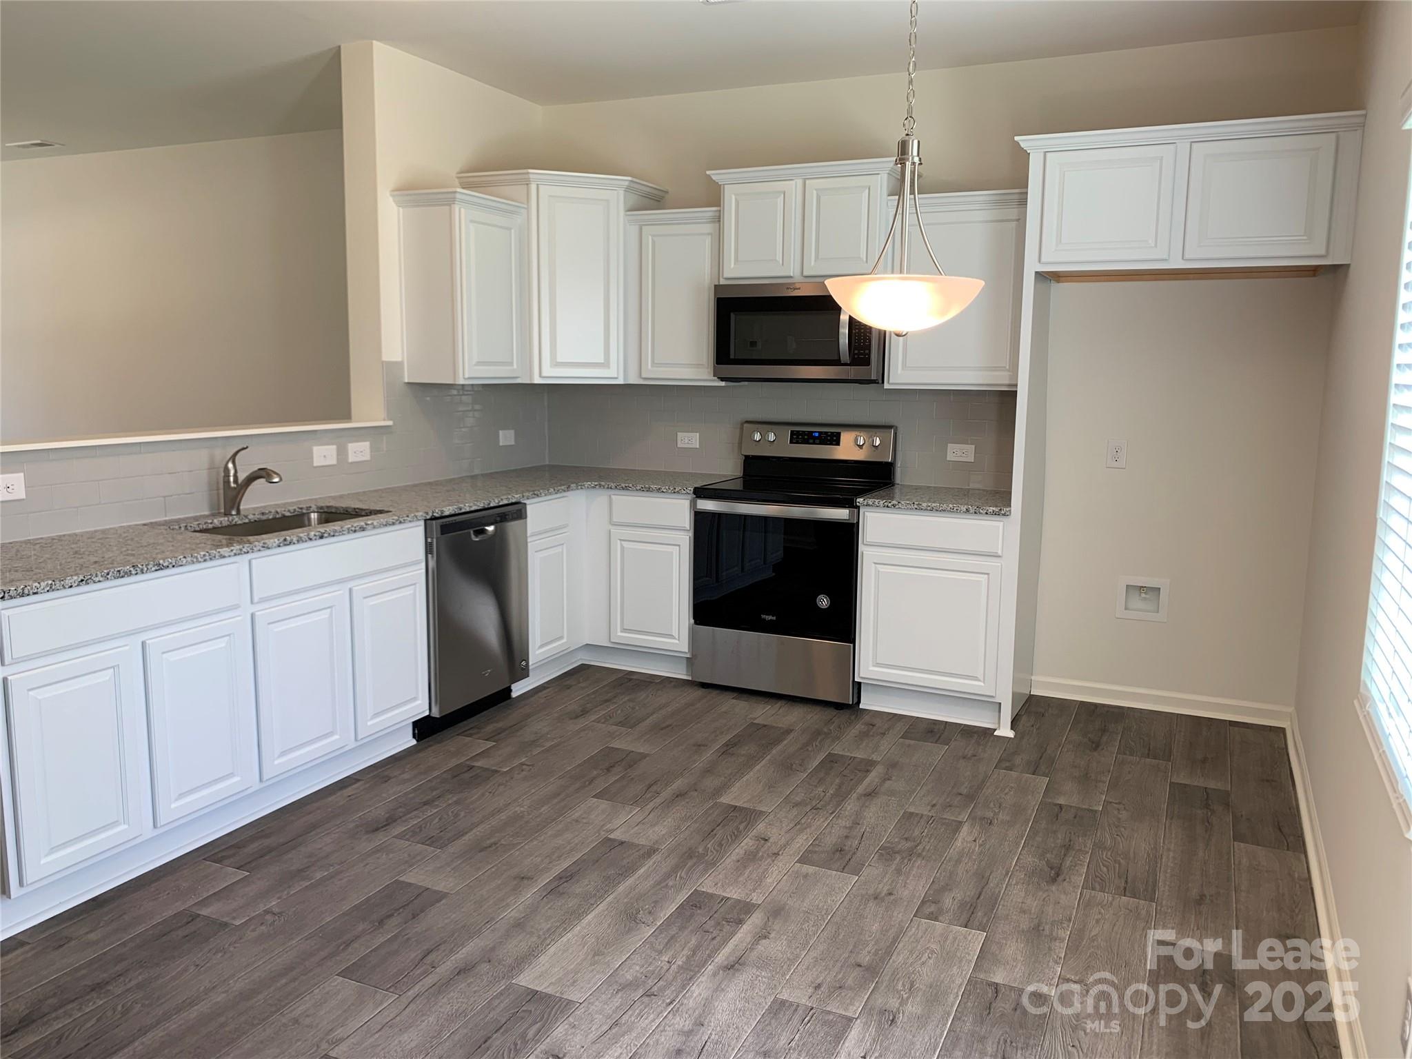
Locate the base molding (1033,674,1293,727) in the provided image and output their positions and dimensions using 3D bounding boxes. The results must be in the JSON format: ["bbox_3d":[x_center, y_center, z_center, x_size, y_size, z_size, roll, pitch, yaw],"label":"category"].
[{"bbox_3d":[1.934,0.732,4.540,1.038,0.086,0.022,5,10,25],"label":"base molding"}]

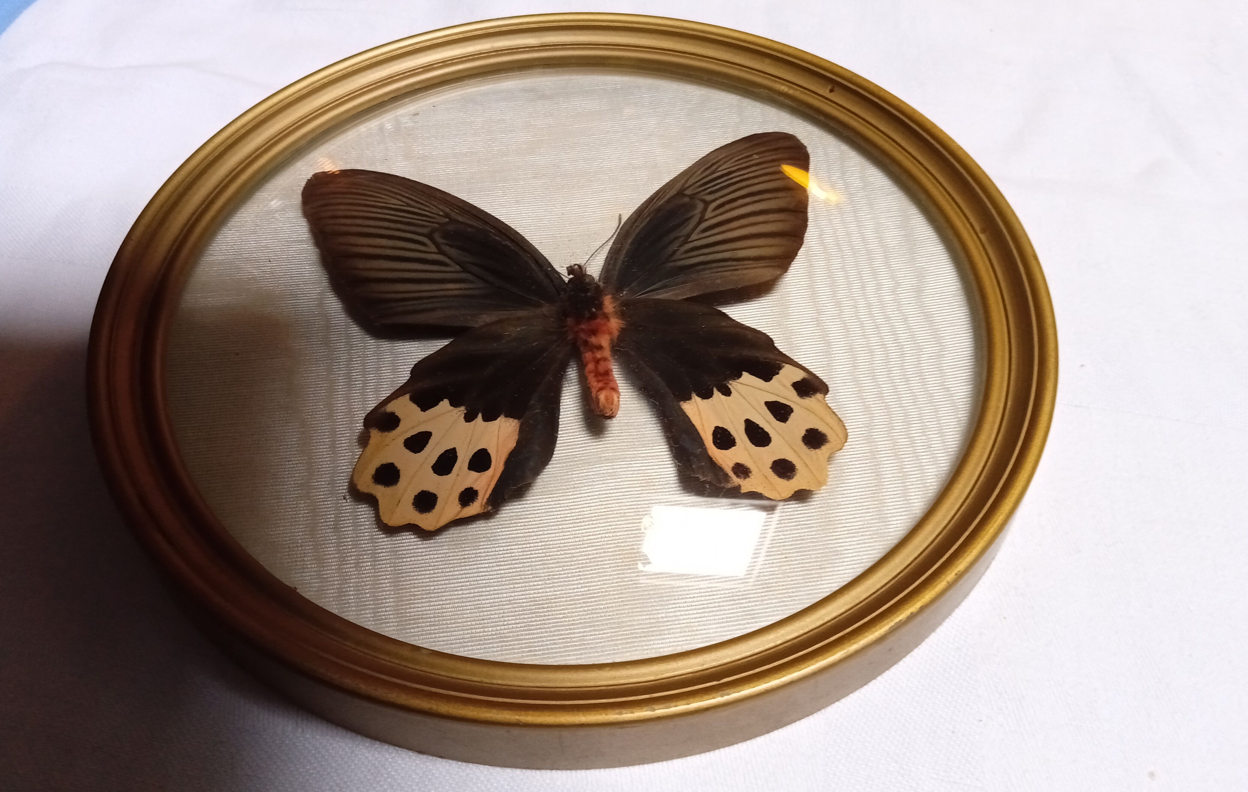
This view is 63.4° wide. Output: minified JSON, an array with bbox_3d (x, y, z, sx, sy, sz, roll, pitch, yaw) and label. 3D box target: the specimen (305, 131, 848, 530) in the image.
[{"bbox_3d":[-0.007,-0.018,0.191,0.108,0.014,0.097,-7,52,-6],"label":"specimen"}]

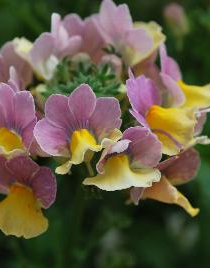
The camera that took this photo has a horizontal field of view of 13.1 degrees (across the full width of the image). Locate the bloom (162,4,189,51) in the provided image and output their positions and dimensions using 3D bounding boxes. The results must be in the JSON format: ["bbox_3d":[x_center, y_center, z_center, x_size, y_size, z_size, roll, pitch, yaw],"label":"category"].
[{"bbox_3d":[0.028,-0.042,0.360,0.010,0.018,0.010,0,24,0],"label":"bloom"}]

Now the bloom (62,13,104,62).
[{"bbox_3d":[-0.007,-0.029,0.290,0.019,0.019,0.015,0,29,0],"label":"bloom"}]

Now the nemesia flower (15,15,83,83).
[{"bbox_3d":[-0.017,-0.027,0.280,0.019,0.019,0.015,-16,39,-32],"label":"nemesia flower"}]

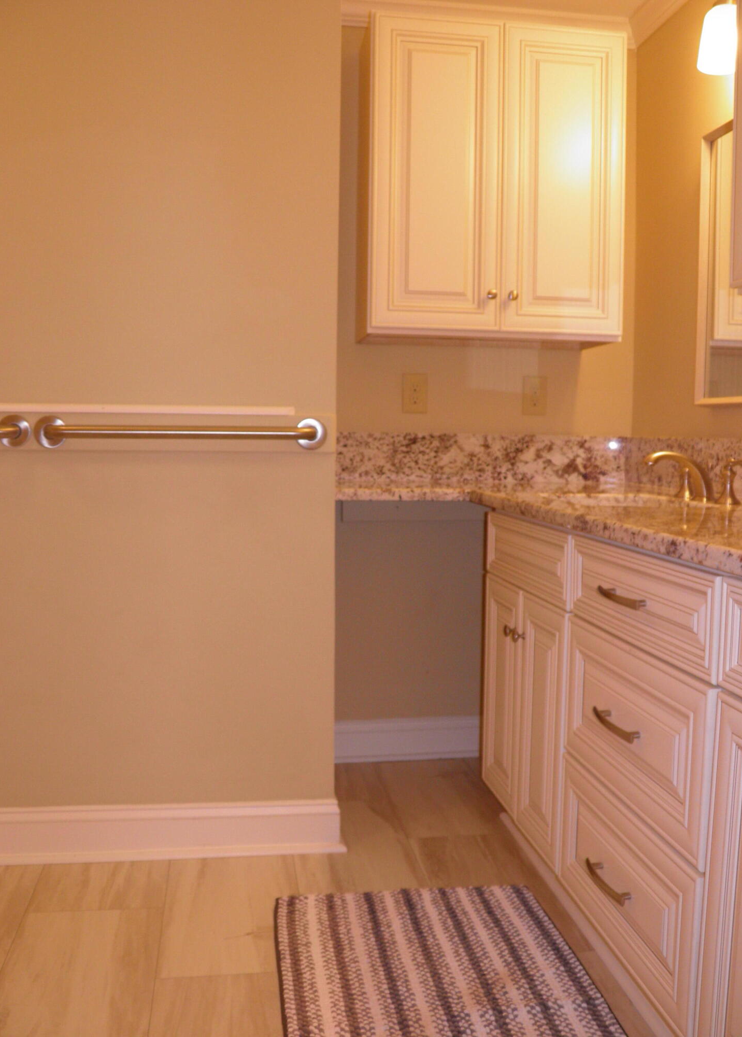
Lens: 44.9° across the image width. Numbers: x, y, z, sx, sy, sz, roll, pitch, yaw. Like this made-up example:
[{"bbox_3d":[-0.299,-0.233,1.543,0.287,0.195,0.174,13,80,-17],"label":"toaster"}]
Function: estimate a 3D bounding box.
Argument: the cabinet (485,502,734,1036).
[{"bbox_3d":[0.697,0.444,1.899,0.622,0.862,1.209,0,5,-9],"label":"cabinet"}]

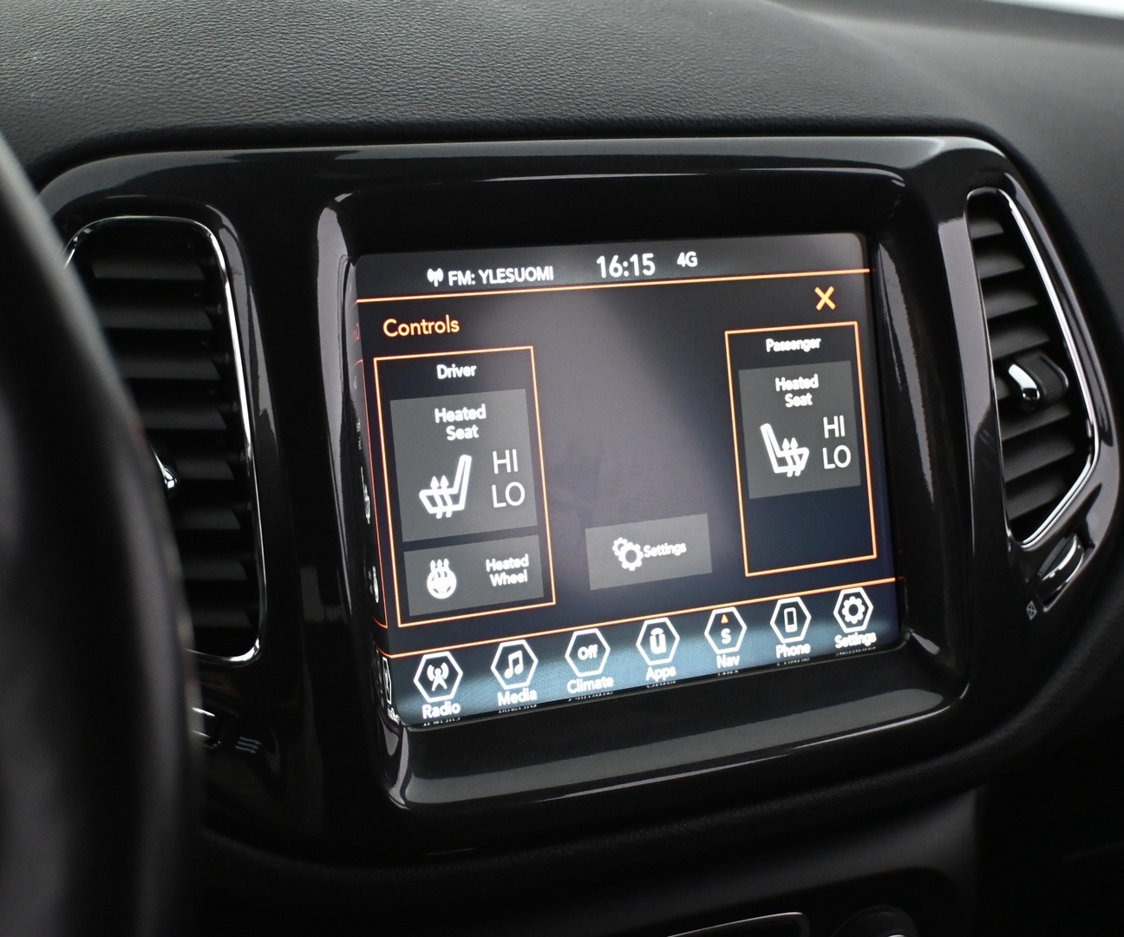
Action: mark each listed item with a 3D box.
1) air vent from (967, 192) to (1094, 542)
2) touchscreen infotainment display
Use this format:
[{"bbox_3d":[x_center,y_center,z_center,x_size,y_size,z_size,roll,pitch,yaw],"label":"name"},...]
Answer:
[{"bbox_3d":[0.153,-0.033,0.599,0.030,0.118,0.082,-11,-5,37],"label":"air vent"},{"bbox_3d":[0.023,-0.001,0.521,0.173,0.131,0.015,-6,3,-26],"label":"touchscreen infotainment display"}]

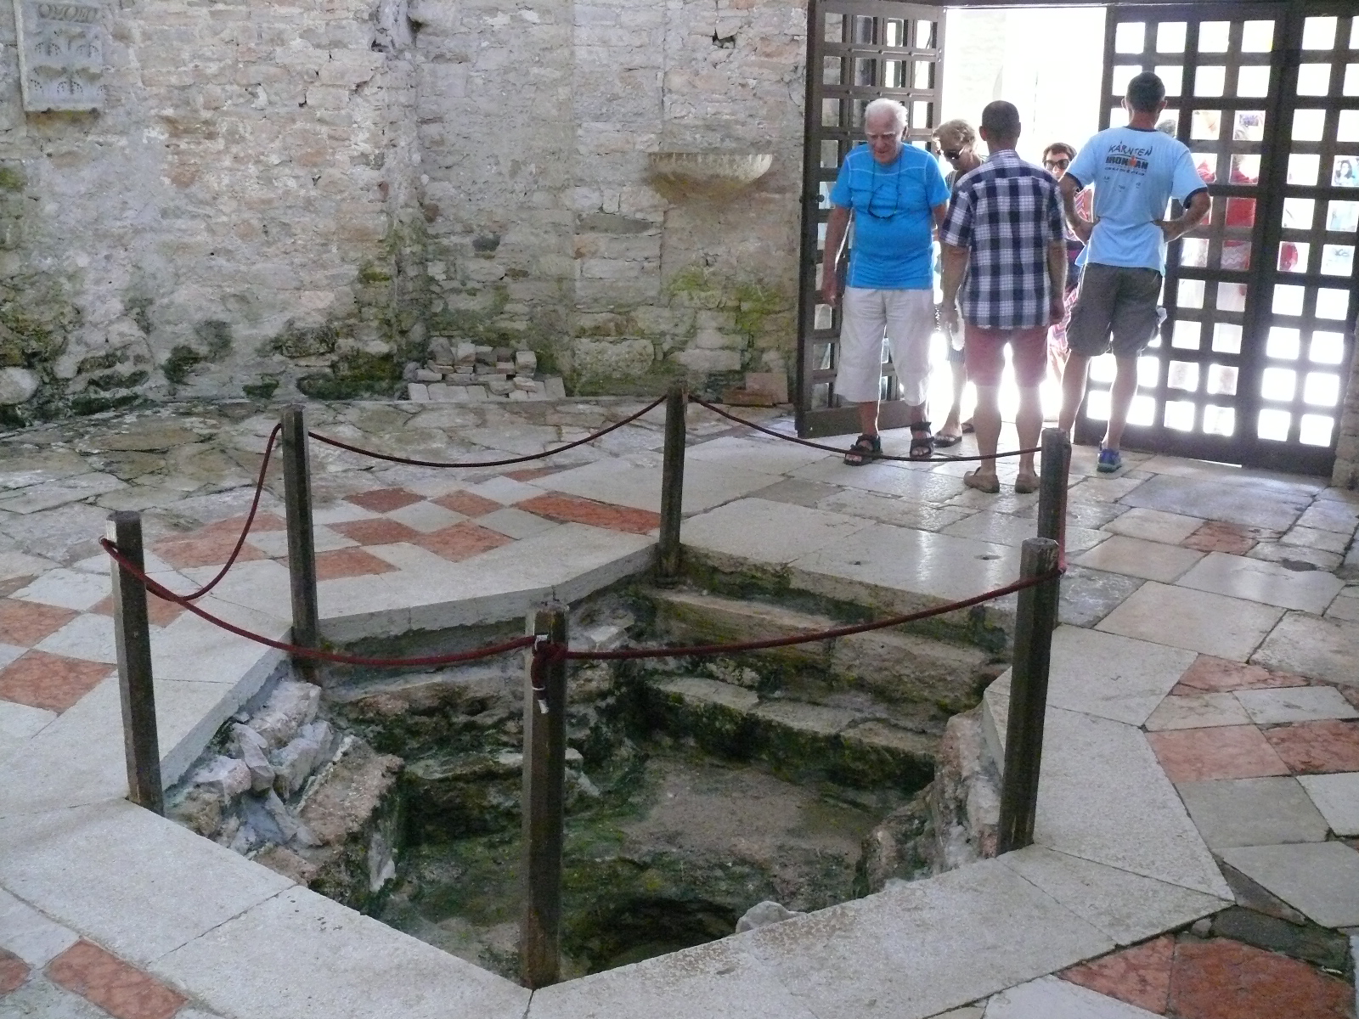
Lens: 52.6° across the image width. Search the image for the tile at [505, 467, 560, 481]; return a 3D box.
[{"bbox_3d":[-0.699,-0.164,6.516,0.170,0.020,0.310,12,19,35],"label":"tile"}]

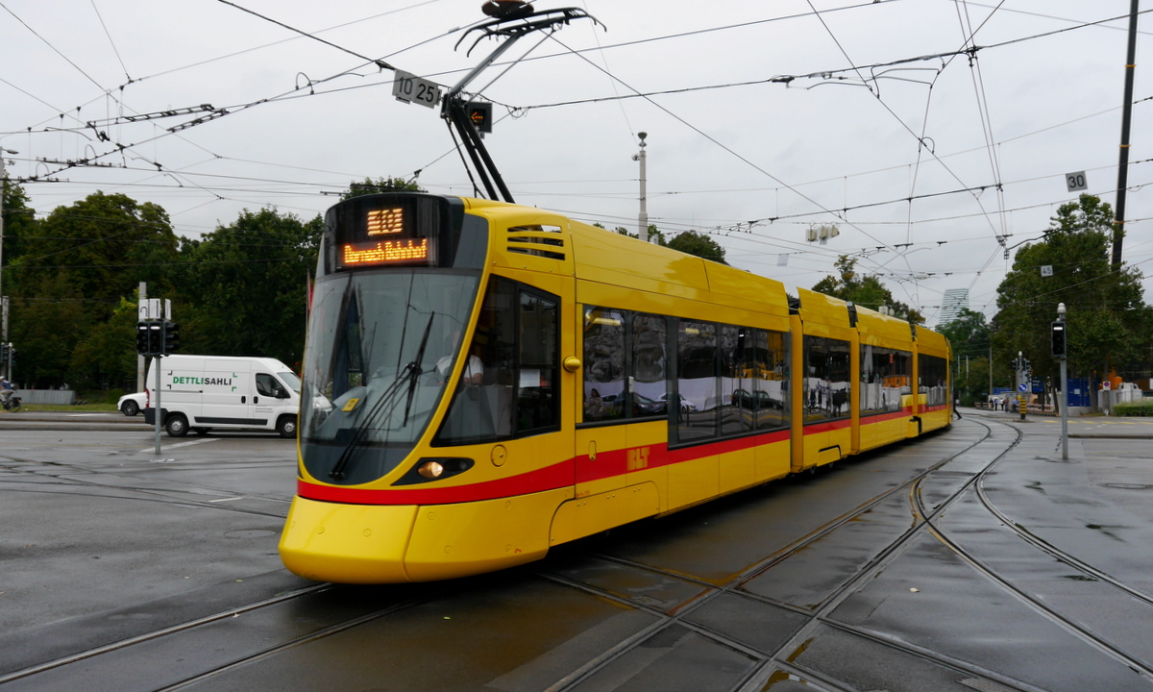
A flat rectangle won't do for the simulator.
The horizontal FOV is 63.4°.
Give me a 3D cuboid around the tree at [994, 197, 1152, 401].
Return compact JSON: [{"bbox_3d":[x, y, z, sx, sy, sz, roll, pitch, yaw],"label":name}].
[{"bbox_3d":[33.859,-2.868,64.000,10.500,14.800,10.000,-1,-2,18],"label":"tree"}]

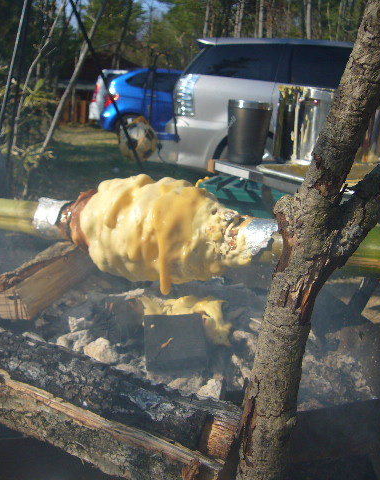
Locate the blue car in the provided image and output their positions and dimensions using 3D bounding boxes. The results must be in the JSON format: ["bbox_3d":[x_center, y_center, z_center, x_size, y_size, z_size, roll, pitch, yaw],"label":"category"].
[{"bbox_3d":[0.175,-2.652,10.388,4.000,1.490,1.700,0,16,-11],"label":"blue car"}]

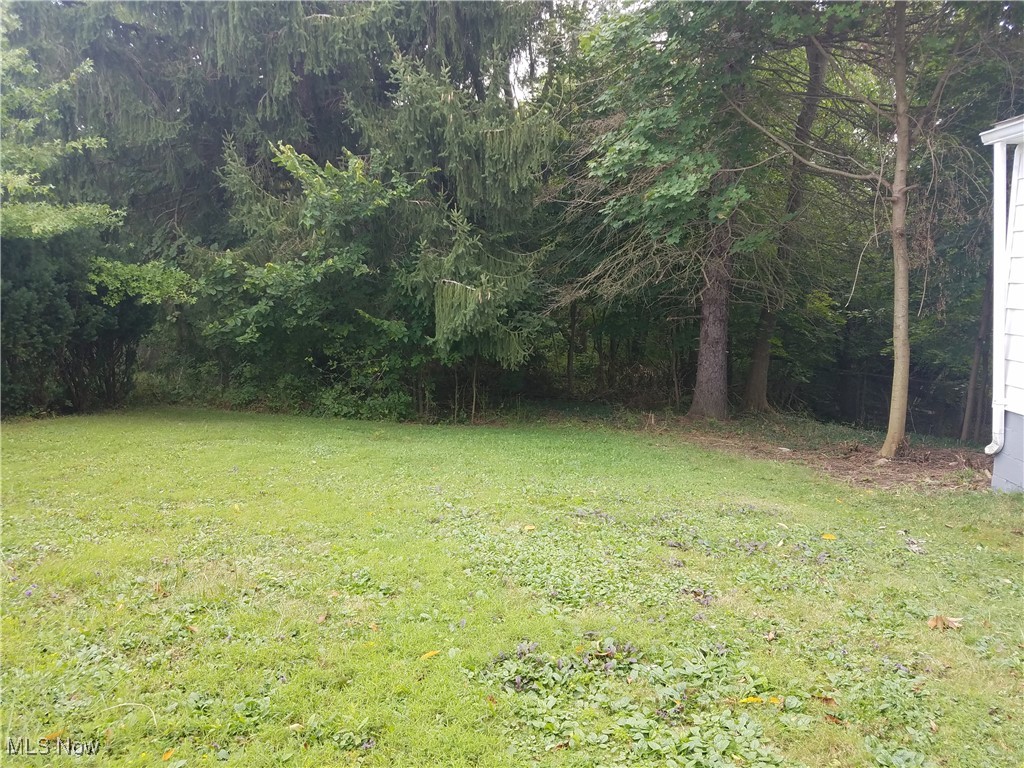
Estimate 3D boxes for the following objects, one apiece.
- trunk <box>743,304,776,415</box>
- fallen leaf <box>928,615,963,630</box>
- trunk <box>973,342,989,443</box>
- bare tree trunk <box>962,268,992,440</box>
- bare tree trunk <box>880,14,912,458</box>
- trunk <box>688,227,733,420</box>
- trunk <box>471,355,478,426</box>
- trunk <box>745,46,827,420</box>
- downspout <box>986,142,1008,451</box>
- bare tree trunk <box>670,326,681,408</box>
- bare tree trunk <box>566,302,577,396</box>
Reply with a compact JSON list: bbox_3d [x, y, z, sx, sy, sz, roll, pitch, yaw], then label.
[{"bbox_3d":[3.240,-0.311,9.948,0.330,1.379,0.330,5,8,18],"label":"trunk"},{"bbox_3d":[2.073,1.143,3.686,0.155,0.040,0.100,0,8,0],"label":"fallen leaf"},{"bbox_3d":[5.682,0.108,9.298,0.070,1.222,0.070,5,9,31],"label":"trunk"},{"bbox_3d":[5.459,-0.331,9.037,0.090,2.033,0.090,8,9,31],"label":"bare tree trunk"},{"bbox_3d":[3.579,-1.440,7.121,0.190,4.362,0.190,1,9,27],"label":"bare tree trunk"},{"bbox_3d":[2.436,-0.703,9.189,0.400,2.315,0.400,3,8,15],"label":"trunk"},{"bbox_3d":[-0.425,0.077,8.840,0.045,0.791,0.045,3,8,-3],"label":"trunk"},{"bbox_3d":[3.448,-1.929,9.729,0.380,4.670,0.380,9,8,18],"label":"trunk"},{"bbox_3d":[3.831,-0.641,6.069,0.130,2.487,0.080,-4,8,1],"label":"downspout"},{"bbox_3d":[2.124,-0.210,9.962,0.070,1.074,0.070,-4,8,12],"label":"bare tree trunk"},{"bbox_3d":[0.884,-0.498,11.235,0.110,1.378,0.110,2,8,4],"label":"bare tree trunk"}]

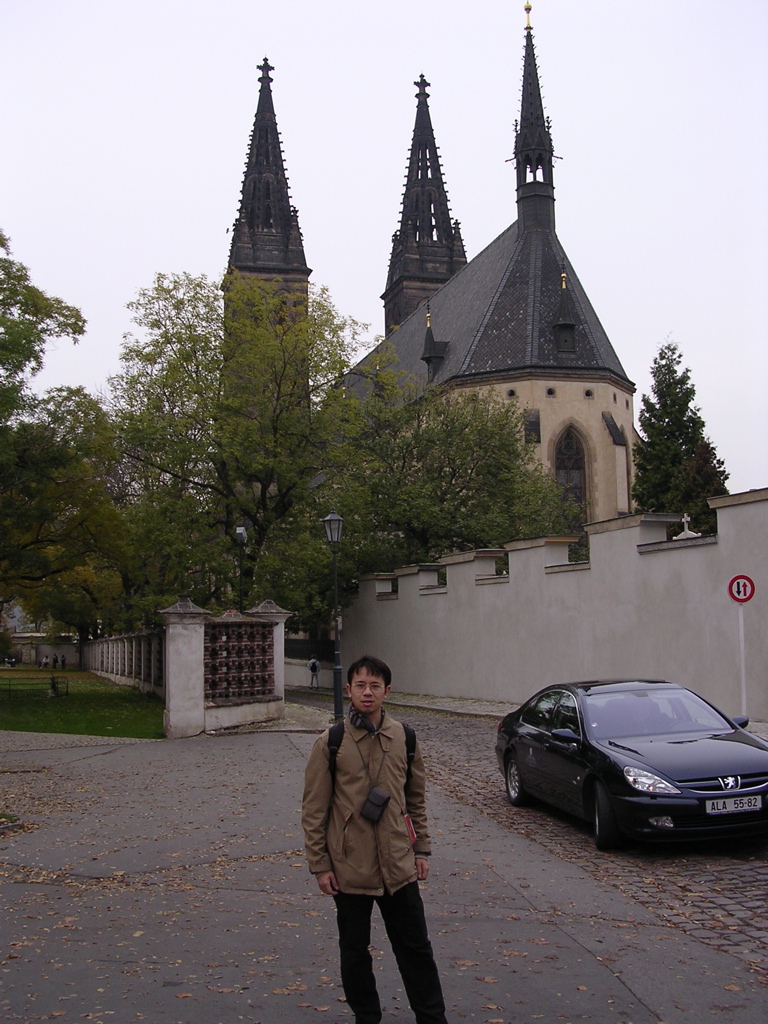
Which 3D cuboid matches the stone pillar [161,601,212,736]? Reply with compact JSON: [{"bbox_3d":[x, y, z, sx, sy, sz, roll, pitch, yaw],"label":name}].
[{"bbox_3d":[-4.180,3.249,23.585,1.000,2.927,1.000,2,-8,-17],"label":"stone pillar"}]

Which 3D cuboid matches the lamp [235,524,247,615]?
[{"bbox_3d":[-4.575,3.319,35.874,0.420,5.748,0.420,-3,-8,17],"label":"lamp"}]

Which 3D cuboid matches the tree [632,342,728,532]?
[{"bbox_3d":[11.651,-0.101,43.339,3.700,13.224,3.700,-1,-7,0],"label":"tree"}]

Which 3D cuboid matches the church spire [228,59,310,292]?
[{"bbox_3d":[-10.972,-31.723,104.838,7.300,22.465,7.300,1,-8,-16],"label":"church spire"}]

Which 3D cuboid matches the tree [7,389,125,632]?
[{"bbox_3d":[-18.047,0.968,63.409,7.200,16.458,7.200,-1,-7,0],"label":"tree"}]

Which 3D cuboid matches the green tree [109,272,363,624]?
[{"bbox_3d":[-6.064,-1.356,46.549,10.600,17.742,9.800,-1,-7,0],"label":"green tree"}]

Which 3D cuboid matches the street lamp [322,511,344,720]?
[{"bbox_3d":[-1.147,2.403,26.409,0.530,4.917,0.530,-1,-7,0],"label":"street lamp"}]

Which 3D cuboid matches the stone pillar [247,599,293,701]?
[{"bbox_3d":[-2.659,3.349,26.090,0.980,2.654,0.980,3,-8,-27],"label":"stone pillar"}]

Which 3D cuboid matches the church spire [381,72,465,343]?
[{"bbox_3d":[3.874,-30.628,108.205,7.300,24.359,7.300,1,-8,-16],"label":"church spire"}]

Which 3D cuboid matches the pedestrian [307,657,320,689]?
[{"bbox_3d":[-3.692,8.413,58.915,0.580,1.707,0.380,0,-7,-3],"label":"pedestrian"}]

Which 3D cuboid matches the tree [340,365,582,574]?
[{"bbox_3d":[3.073,0.596,46.288,9.500,12.987,8.500,-1,-7,0],"label":"tree"}]

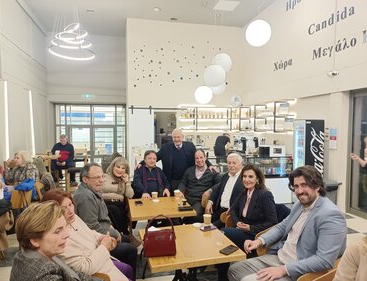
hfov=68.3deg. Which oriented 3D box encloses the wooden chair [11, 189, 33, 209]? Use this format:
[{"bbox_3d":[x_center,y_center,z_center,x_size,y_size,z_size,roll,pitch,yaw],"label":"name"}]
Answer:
[{"bbox_3d":[-2.217,1.092,3.912,0.440,0.820,0.500,0,3,-7],"label":"wooden chair"}]

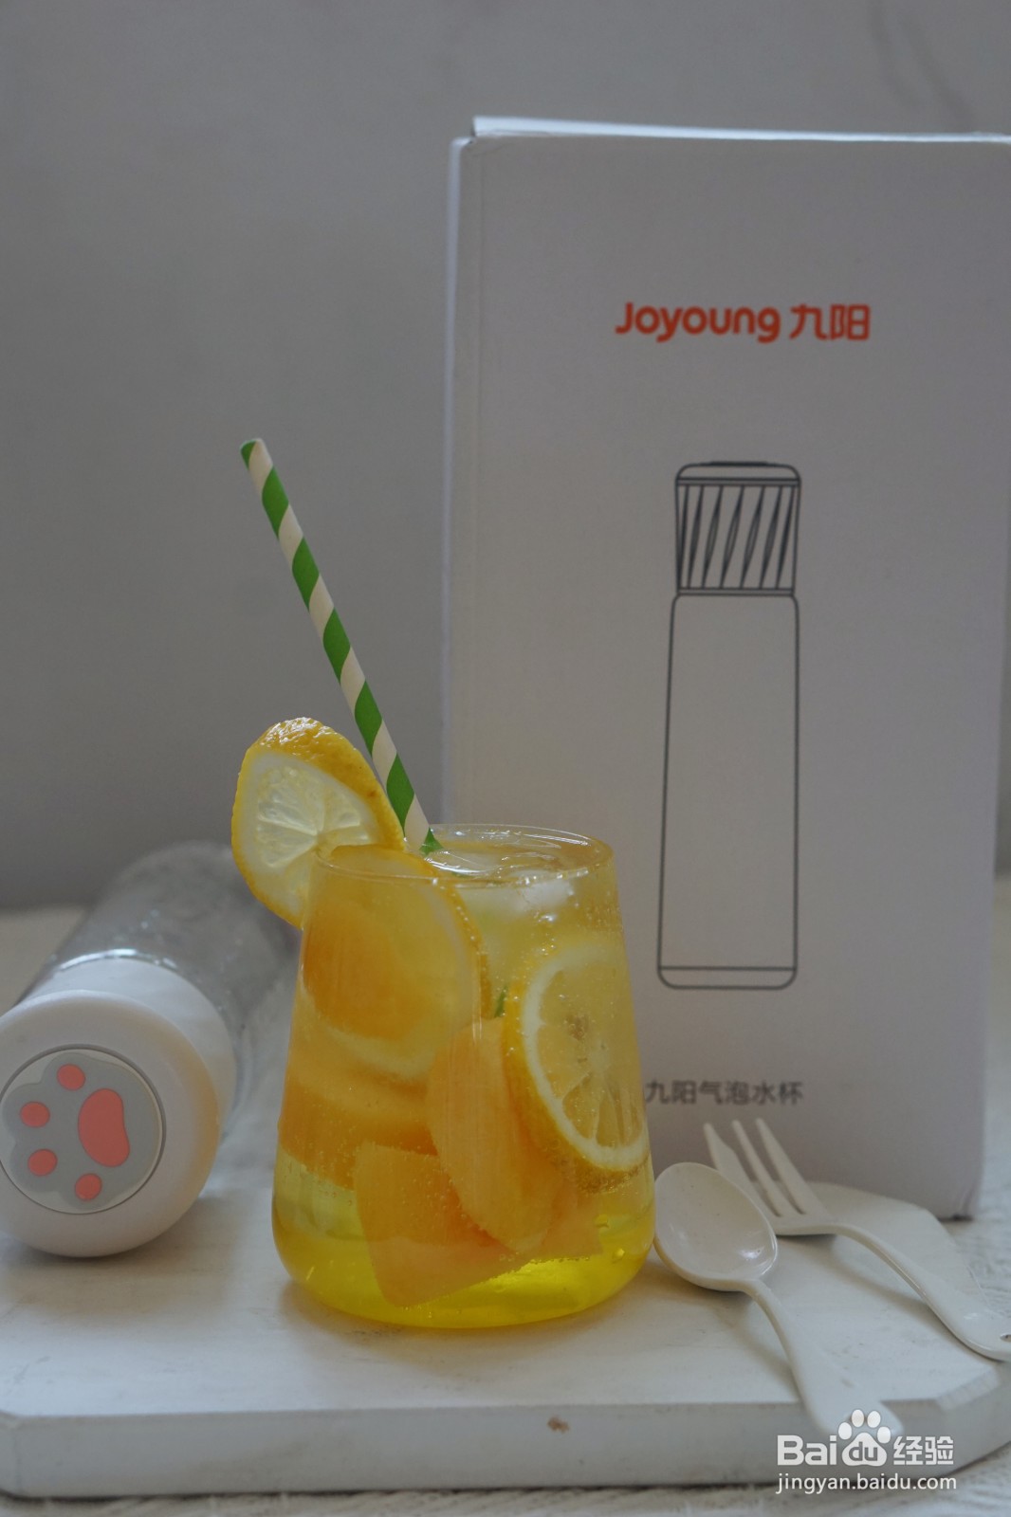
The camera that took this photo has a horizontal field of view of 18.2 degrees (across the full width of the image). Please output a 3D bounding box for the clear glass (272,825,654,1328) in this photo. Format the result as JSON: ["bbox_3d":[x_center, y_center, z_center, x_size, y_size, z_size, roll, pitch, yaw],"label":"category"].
[{"bbox_3d":[-0.010,0.074,0.764,0.093,0.105,0.093,0,11,0],"label":"clear glass"}]

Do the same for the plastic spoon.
[{"bbox_3d":[0.061,0.123,0.725,0.032,0.021,0.123,-3,14,-16],"label":"plastic spoon"}]

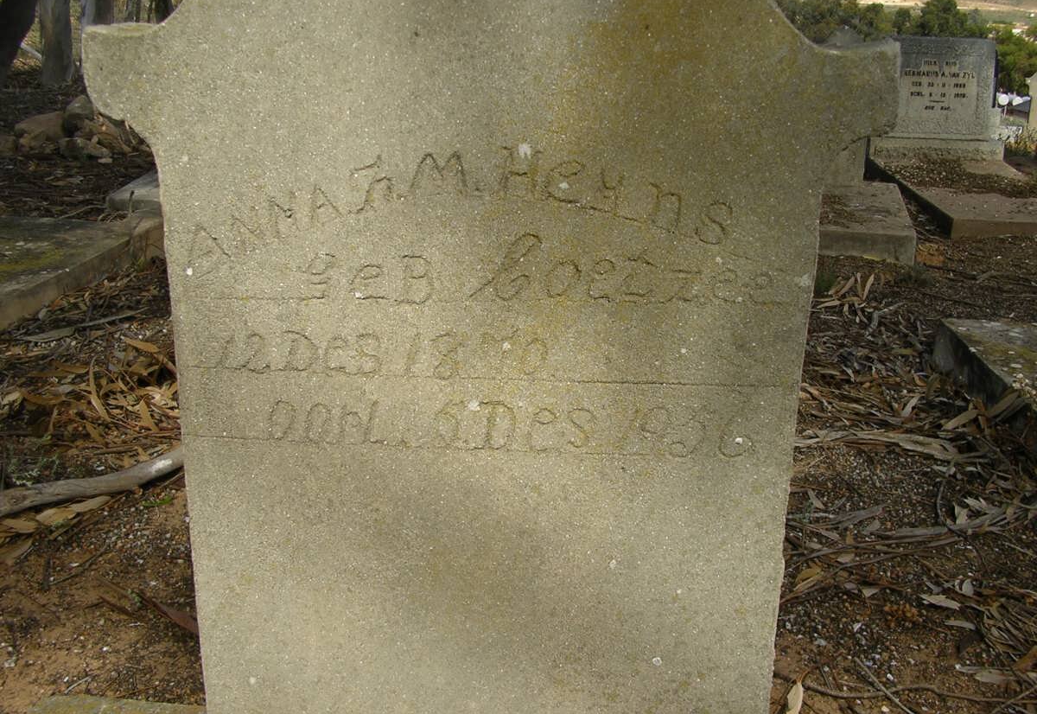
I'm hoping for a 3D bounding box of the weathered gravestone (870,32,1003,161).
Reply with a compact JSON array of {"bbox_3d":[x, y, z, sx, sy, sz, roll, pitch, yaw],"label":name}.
[{"bbox_3d":[2.842,-1.748,7.665,0.885,0.800,0.240,2,19,5],"label":"weathered gravestone"}]

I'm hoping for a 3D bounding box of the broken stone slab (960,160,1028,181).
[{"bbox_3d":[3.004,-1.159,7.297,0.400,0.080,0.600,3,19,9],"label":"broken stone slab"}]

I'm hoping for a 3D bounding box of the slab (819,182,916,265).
[{"bbox_3d":[1.663,-0.743,6.061,0.750,0.150,1.270,4,19,12],"label":"slab"}]

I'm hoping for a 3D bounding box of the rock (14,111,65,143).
[{"bbox_3d":[-3.575,-1.715,8.509,0.390,0.250,0.290,1,19,3],"label":"rock"}]

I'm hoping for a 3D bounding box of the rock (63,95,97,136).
[{"bbox_3d":[-2.907,-1.607,7.571,0.210,0.260,0.220,2,19,4],"label":"rock"}]

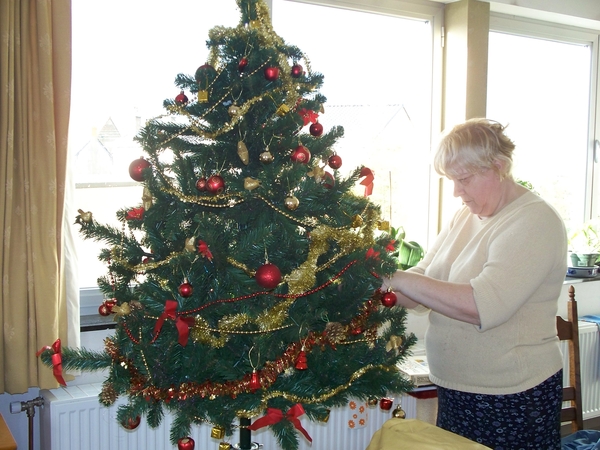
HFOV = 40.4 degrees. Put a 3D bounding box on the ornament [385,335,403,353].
[{"bbox_3d":[0.241,0.307,2.100,0.044,0.046,0.025,0,5,-11],"label":"ornament"}]

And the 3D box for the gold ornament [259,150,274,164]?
[{"bbox_3d":[-0.081,-0.164,1.980,0.036,0.036,0.036,0,5,-2],"label":"gold ornament"}]

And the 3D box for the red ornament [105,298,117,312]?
[{"bbox_3d":[-0.533,0.229,2.300,0.034,0.039,0.034,1,4,0],"label":"red ornament"}]

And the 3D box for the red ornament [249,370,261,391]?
[{"bbox_3d":[-0.102,0.356,1.860,0.026,0.050,0.026,1,5,0],"label":"red ornament"}]

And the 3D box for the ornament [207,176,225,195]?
[{"bbox_3d":[-0.209,-0.100,2.020,0.045,0.048,0.045,1,5,0],"label":"ornament"}]

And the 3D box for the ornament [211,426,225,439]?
[{"bbox_3d":[-0.223,0.560,2.200,0.028,0.030,0.028,3,4,24],"label":"ornament"}]

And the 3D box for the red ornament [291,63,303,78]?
[{"bbox_3d":[-0.009,-0.407,2.150,0.030,0.034,0.030,1,5,0],"label":"red ornament"}]

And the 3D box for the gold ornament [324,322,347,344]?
[{"bbox_3d":[0.084,0.257,1.930,0.047,0.050,0.046,1,5,0],"label":"gold ornament"}]

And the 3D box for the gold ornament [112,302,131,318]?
[{"bbox_3d":[-0.456,0.218,2.080,0.047,0.042,0.028,1,4,11],"label":"gold ornament"}]

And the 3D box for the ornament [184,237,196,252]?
[{"bbox_3d":[-0.255,0.045,1.900,0.028,0.038,0.026,1,4,11],"label":"ornament"}]

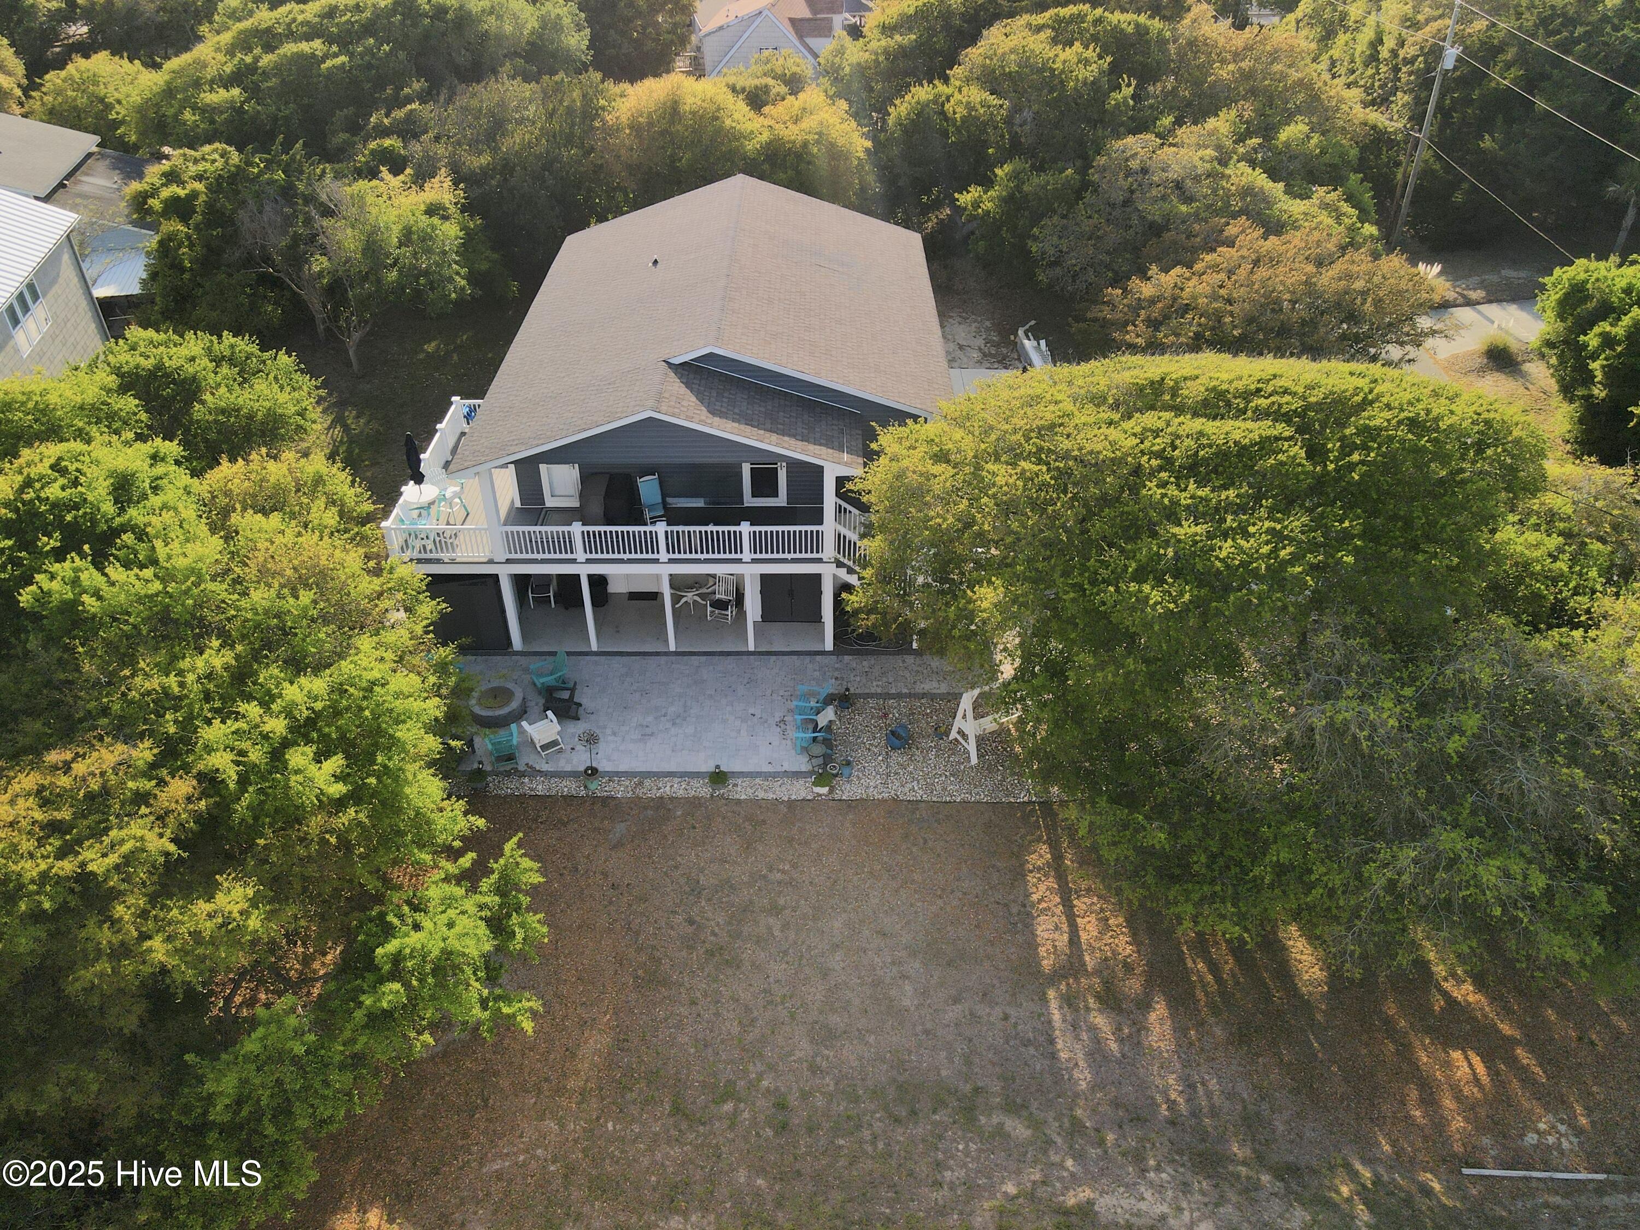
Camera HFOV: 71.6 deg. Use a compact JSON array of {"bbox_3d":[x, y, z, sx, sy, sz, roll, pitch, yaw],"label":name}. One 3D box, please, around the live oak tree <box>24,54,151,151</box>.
[{"bbox_3d":[-34.339,-23.610,53.591,6.100,5.170,6.110,0,39,0],"label":"live oak tree"}]

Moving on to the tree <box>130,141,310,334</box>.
[{"bbox_3d":[-20.933,-13.054,39.681,6.400,6.110,6.110,0,39,0],"label":"tree"}]

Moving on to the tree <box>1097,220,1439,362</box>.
[{"bbox_3d":[14.286,-9.798,36.409,10.970,5.080,8.460,0,39,0],"label":"tree"}]

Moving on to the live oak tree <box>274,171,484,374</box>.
[{"bbox_3d":[-13.930,-10.851,36.704,6.500,6.390,6.300,0,39,0],"label":"live oak tree"}]

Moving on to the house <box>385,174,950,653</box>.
[{"bbox_3d":[-3.276,-5.840,29.996,12.480,6.960,13.480,0,39,0],"label":"house"}]

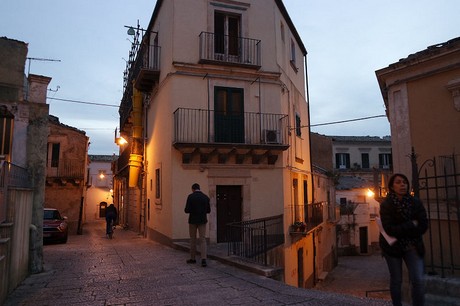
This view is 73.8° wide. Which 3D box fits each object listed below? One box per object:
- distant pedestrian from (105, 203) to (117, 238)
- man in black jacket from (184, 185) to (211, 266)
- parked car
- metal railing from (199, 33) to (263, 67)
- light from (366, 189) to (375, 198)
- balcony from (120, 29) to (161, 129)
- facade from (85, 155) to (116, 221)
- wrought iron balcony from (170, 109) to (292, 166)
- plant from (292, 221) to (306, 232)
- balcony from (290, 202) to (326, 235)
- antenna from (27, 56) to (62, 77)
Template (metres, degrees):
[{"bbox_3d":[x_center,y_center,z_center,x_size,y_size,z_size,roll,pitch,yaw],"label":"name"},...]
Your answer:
[{"bbox_3d":[-5.797,3.307,14.900,0.580,1.700,0.600,2,-6,-23],"label":"distant pedestrian"},{"bbox_3d":[-0.700,1.551,6.600,0.560,1.740,0.360,1,-6,-10],"label":"man in black jacket"},{"bbox_3d":[-8.407,3.257,14.036,1.730,1.480,3.950,3,-7,-27],"label":"parked car"},{"bbox_3d":[0.003,-3.822,11.683,2.399,1.060,0.420,1,-6,-16],"label":"metal railing"},{"bbox_3d":[10.317,2.974,22.500,0.500,0.680,0.500,-2,-6,20],"label":"light"},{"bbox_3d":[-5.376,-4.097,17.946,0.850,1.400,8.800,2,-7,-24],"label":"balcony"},{"bbox_3d":[-18.453,4.954,44.000,5.200,9.400,2.000,2,-6,-22],"label":"facade"},{"bbox_3d":[0.071,-0.515,11.175,4.262,1.801,0.760,1,-6,-16],"label":"wrought iron balcony"},{"bbox_3d":[2.824,3.020,12.486,0.600,0.500,0.320,-3,-7,25],"label":"plant"},{"bbox_3d":[3.777,2.939,14.538,0.750,1.130,4.960,-3,-7,25],"label":"balcony"},{"bbox_3d":[-5.939,-2.767,9.800,1.080,0.640,0.450,1,-6,-12],"label":"antenna"}]

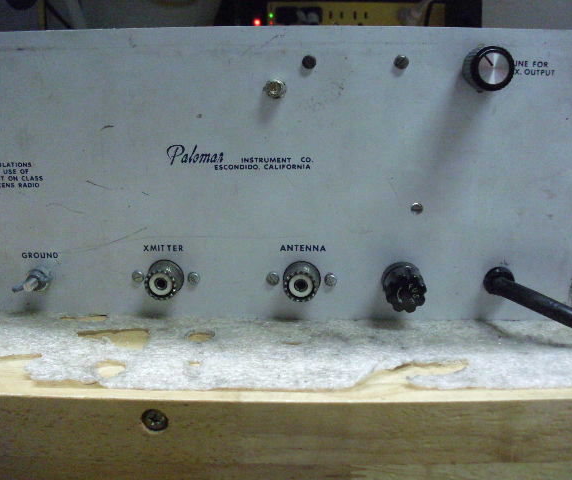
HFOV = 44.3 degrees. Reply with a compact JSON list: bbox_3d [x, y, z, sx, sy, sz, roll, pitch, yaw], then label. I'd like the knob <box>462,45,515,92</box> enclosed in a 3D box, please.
[{"bbox_3d":[0.082,-0.069,0.283,0.017,0.017,0.017,1,15,3],"label":"knob"}]

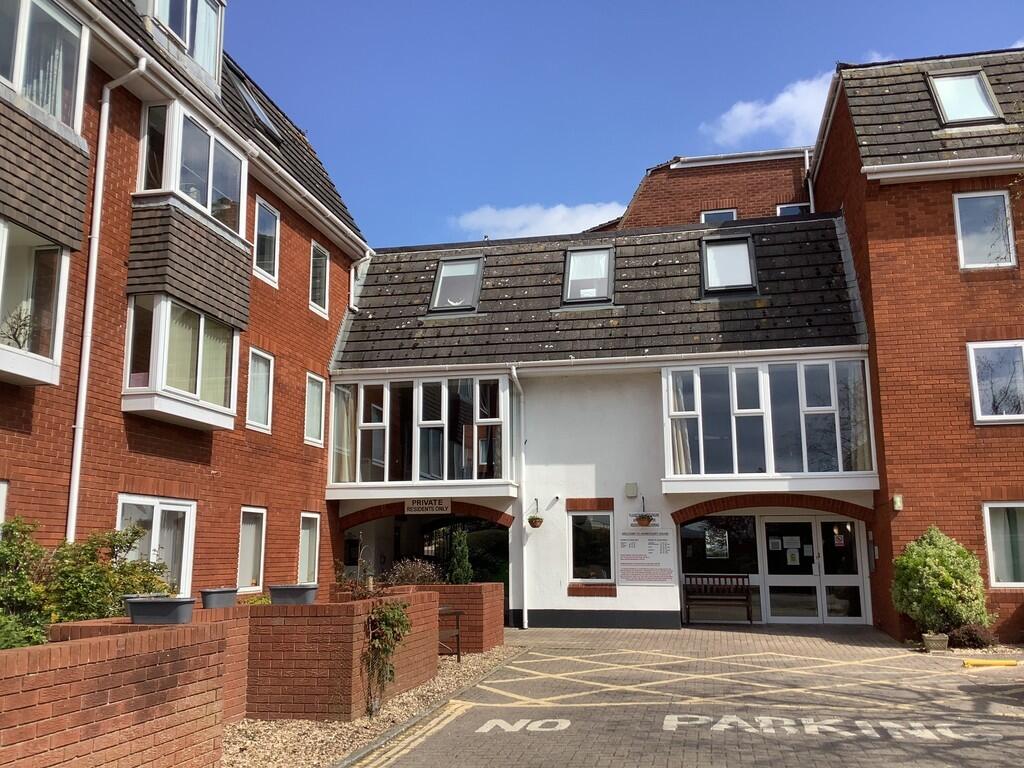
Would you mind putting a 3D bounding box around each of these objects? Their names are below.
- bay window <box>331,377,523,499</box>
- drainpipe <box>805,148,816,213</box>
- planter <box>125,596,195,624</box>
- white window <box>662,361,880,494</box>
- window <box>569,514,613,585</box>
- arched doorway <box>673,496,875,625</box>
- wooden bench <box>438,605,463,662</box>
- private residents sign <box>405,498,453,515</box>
[{"bbox_3d":[-1.678,1.044,17.311,3.520,2.260,0.720,-2,-10,12],"label":"bay window"},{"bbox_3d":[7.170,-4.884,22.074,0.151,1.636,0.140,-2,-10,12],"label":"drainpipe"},{"bbox_3d":[-2.347,1.517,6.113,0.420,0.152,0.190,-2,-10,12],"label":"planter"},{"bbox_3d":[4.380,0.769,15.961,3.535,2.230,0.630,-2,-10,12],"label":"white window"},{"bbox_3d":[1.442,2.976,16.721,0.831,1.305,0.100,-2,-10,12],"label":"window"},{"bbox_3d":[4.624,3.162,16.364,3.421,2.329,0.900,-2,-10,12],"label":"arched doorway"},{"bbox_3d":[-1.073,3.085,11.538,0.620,0.910,1.250,-2,-10,12],"label":"wooden bench"},{"bbox_3d":[-1.595,2.310,17.351,0.916,0.301,0.050,-2,-10,12],"label":"private residents sign"}]

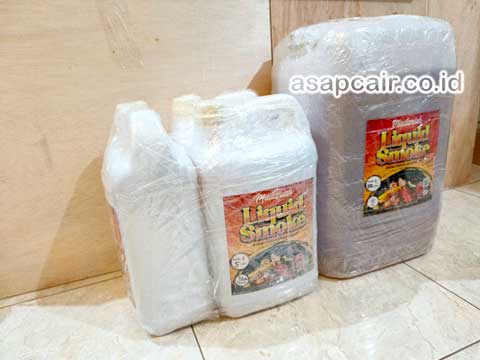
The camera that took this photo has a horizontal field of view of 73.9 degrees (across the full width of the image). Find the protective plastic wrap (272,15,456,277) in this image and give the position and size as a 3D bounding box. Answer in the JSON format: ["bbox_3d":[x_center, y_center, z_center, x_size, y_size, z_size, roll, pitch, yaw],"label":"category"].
[{"bbox_3d":[0.221,-0.066,0.614,0.291,0.415,0.211,-10,18,-19],"label":"protective plastic wrap"}]

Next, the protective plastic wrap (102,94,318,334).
[{"bbox_3d":[-0.052,0.030,0.528,0.296,0.323,0.224,-10,18,-19],"label":"protective plastic wrap"}]

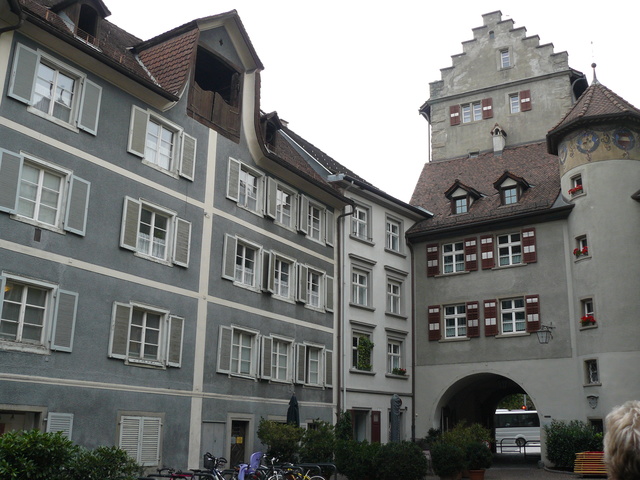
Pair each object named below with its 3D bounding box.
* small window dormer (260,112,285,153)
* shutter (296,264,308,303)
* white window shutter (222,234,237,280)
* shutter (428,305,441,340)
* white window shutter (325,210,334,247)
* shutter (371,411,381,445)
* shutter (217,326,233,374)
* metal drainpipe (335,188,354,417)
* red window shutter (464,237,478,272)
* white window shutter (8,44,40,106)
[{"bbox_3d":[-2.140,-3.962,24.908,1.200,1.650,0.900,-10,-20,31],"label":"small window dormer"},{"bbox_3d":[-0.602,1.660,25.207,0.050,1.408,0.539,-9,-19,31],"label":"shutter"},{"bbox_3d":[-2.875,0.576,21.222,0.050,1.422,0.578,-10,-20,31],"label":"white window shutter"},{"bbox_3d":[5.208,3.746,30.131,0.570,1.566,0.050,-10,-20,32],"label":"shutter"},{"bbox_3d":[0.395,-0.474,26.886,0.050,1.413,0.569,-10,-20,31],"label":"white window shutter"},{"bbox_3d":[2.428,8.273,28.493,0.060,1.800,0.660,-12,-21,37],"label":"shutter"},{"bbox_3d":[-2.962,3.453,20.839,0.050,1.432,0.590,-9,-19,31],"label":"shutter"},{"bbox_3d":[1.048,3.564,26.619,0.800,10.600,0.200,-9,-19,31],"label":"metal drainpipe"},{"bbox_3d":[6.825,0.648,29.966,0.575,1.544,0.050,-10,-20,32],"label":"red window shutter"},{"bbox_3d":[-7.309,-4.087,16.475,0.060,1.468,0.619,-9,-19,31],"label":"white window shutter"}]

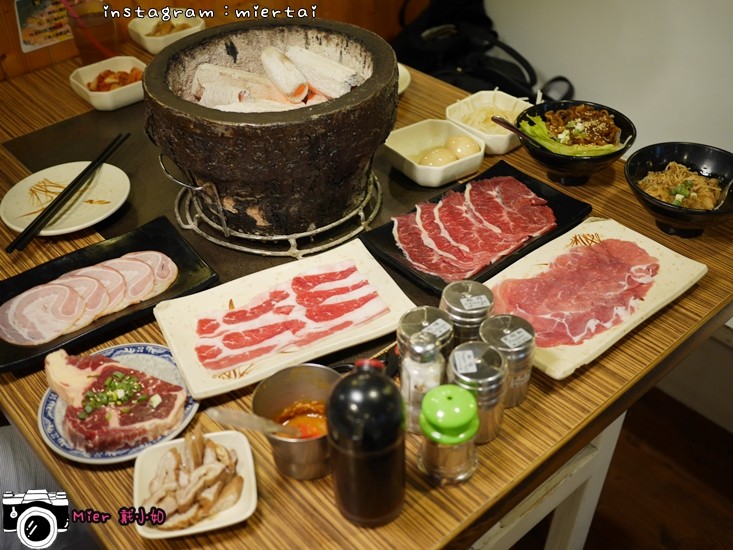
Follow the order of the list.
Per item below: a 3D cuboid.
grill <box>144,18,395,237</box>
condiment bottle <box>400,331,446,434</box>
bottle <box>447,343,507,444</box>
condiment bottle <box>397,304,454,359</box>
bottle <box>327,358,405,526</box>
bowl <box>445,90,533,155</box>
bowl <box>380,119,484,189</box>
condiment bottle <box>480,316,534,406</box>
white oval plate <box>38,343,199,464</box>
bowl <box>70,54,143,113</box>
[{"bbox_3d":[-0.107,-0.173,1.035,0.292,0.178,0.292,-2,38,0],"label":"grill"},{"bbox_3d":[0.051,0.093,0.754,0.040,0.104,0.040,-2,39,0],"label":"condiment bottle"},{"bbox_3d":[0.097,0.105,0.754,0.049,0.080,0.049,-2,38,0],"label":"bottle"},{"bbox_3d":[0.055,0.076,0.796,0.050,0.079,0.050,-2,39,0],"label":"condiment bottle"},{"bbox_3d":[0.000,0.130,0.672,0.060,0.153,0.060,-2,39,0],"label":"bottle"},{"bbox_3d":[0.178,-0.212,1.192,0.110,0.036,0.110,-30,46,-31],"label":"bowl"},{"bbox_3d":[0.091,-0.161,1.131,0.110,0.036,0.110,-24,43,-26],"label":"bowl"},{"bbox_3d":[0.128,0.080,0.788,0.050,0.079,0.050,-2,39,0],"label":"condiment bottle"},{"bbox_3d":[-0.228,0.123,0.794,0.147,0.022,0.152,-18,42,-20],"label":"white oval plate"},{"bbox_3d":[-0.394,-0.300,1.331,0.110,0.036,0.110,-30,46,-31],"label":"bowl"}]

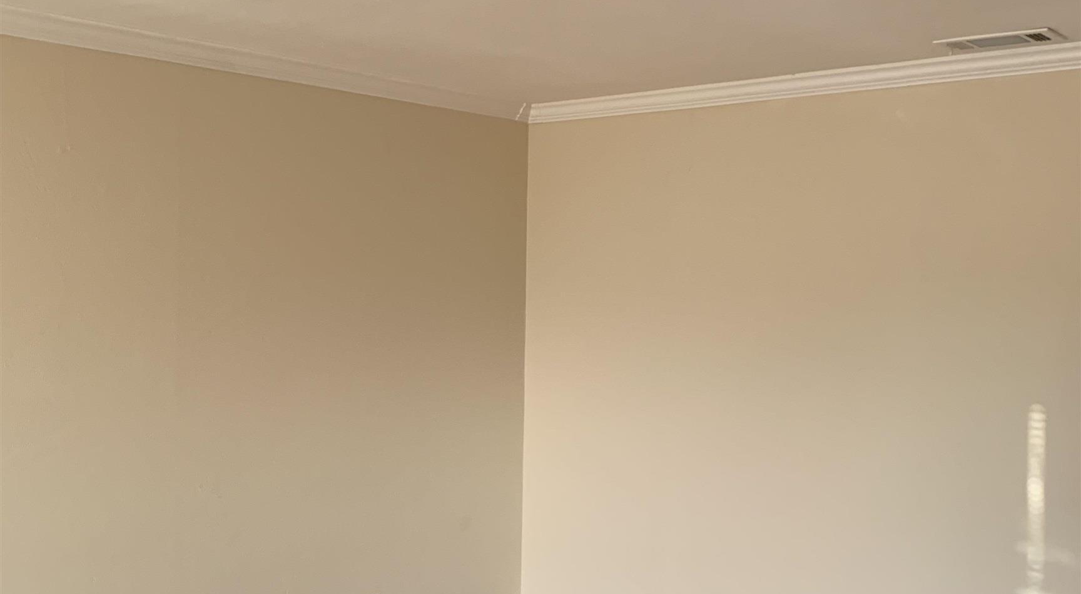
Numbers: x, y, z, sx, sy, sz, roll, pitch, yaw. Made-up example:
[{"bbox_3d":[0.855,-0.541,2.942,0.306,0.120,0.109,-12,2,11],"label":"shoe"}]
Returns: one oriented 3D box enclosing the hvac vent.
[{"bbox_3d":[1.454,-0.801,3.430,0.352,0.018,0.203,2,2,41],"label":"hvac vent"}]

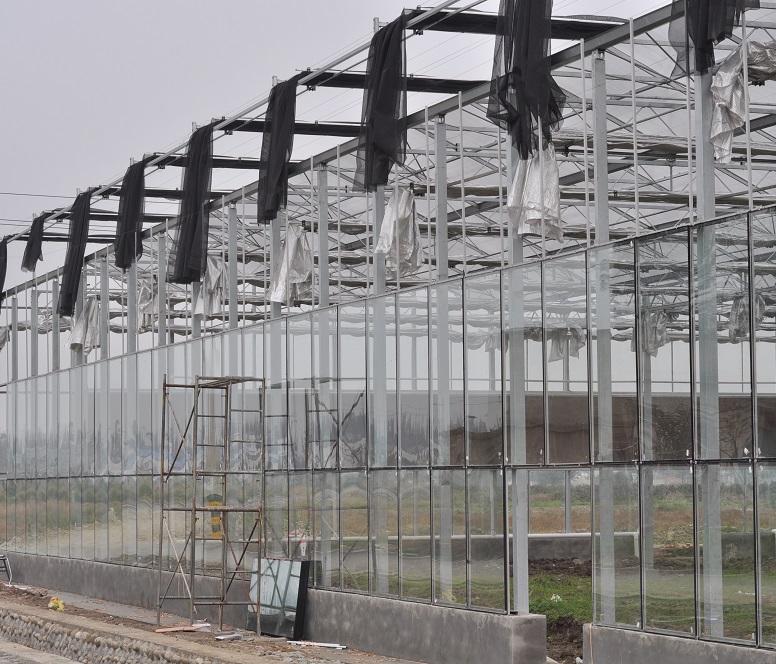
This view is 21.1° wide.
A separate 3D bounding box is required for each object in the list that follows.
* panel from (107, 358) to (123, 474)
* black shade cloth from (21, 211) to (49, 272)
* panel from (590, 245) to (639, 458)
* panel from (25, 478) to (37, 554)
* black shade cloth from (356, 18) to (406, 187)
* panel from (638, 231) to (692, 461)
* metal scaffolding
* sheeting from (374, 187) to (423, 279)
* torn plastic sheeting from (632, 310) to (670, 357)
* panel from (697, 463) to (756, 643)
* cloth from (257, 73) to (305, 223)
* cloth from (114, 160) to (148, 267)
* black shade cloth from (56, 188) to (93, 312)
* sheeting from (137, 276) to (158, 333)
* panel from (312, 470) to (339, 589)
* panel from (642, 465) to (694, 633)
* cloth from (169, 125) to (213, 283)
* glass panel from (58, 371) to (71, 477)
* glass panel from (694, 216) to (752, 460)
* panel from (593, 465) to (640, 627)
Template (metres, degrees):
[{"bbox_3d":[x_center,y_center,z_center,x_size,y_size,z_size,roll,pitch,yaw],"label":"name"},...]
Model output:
[{"bbox_3d":[-4.850,1.517,36.987,0.029,2.060,0.956,1,-4,-22],"label":"panel"},{"bbox_3d":[-7.316,-1.830,43.007,0.400,1.168,1.158,1,-4,-22],"label":"black shade cloth"},{"bbox_3d":[2.118,0.194,19.603,0.020,2.028,0.975,1,-4,-22],"label":"panel"},{"bbox_3d":[-7.407,3.817,43.195,0.029,1.524,0.956,1,-4,-22],"label":"panel"},{"bbox_3d":[-0.095,-2.734,25.214,0.360,2.068,1.006,1,-4,-22],"label":"black shade cloth"},{"bbox_3d":[2.483,0.125,18.701,0.020,2.028,0.975,1,-4,-22],"label":"panel"},{"bbox_3d":[-2.418,2.406,28.724,0.989,3.455,1.873,1,-4,-22],"label":"metal scaffolding"},{"bbox_3d":[0.132,-1.181,25.063,0.360,1.045,1.106,1,-4,-22],"label":"sheeting"},{"bbox_3d":[5.697,0.026,44.917,0.380,0.950,0.950,1,-4,-22],"label":"torn plastic sheeting"},{"bbox_3d":[2.868,1.860,17.671,0.020,1.507,0.975,1,-4,-22],"label":"panel"},{"bbox_3d":[-1.541,-2.599,29.311,0.400,2.000,1.050,1,-4,-22],"label":"cloth"},{"bbox_3d":[-4.498,-2.052,36.343,0.343,1.882,0.882,1,-4,-22],"label":"cloth"},{"bbox_3d":[-6.001,-1.503,39.826,0.490,2.352,0.882,1,-4,-22],"label":"black shade cloth"},{"bbox_3d":[-4.108,-0.453,35.507,0.340,0.902,0.838,1,-4,-22],"label":"sheeting"},{"bbox_3d":[-0.803,2.615,27.375,0.040,1.533,0.970,1,-4,-22],"label":"panel"},{"bbox_3d":[2.569,1.984,19.055,0.040,1.533,0.970,1,-4,-22],"label":"panel"},{"bbox_3d":[-3.131,-2.087,33.008,0.420,2.380,1.050,1,-4,-22],"label":"cloth"},{"bbox_3d":[-6.280,1.774,40.336,0.020,2.028,0.975,1,-4,-22],"label":"glass panel"},{"bbox_3d":[2.925,0.066,18.263,0.040,2.091,0.970,1,-4,-22],"label":"glass panel"},{"bbox_3d":[2.164,2.016,19.650,0.029,1.524,0.956,1,-4,-22],"label":"panel"}]

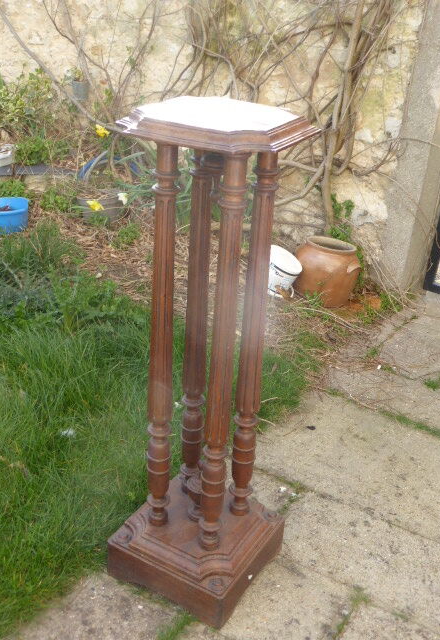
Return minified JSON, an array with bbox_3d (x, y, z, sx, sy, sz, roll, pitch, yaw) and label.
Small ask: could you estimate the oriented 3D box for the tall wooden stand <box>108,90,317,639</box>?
[{"bbox_3d":[-0.027,0.108,1.810,0.343,1.136,0.343,17,28,25],"label":"tall wooden stand"}]

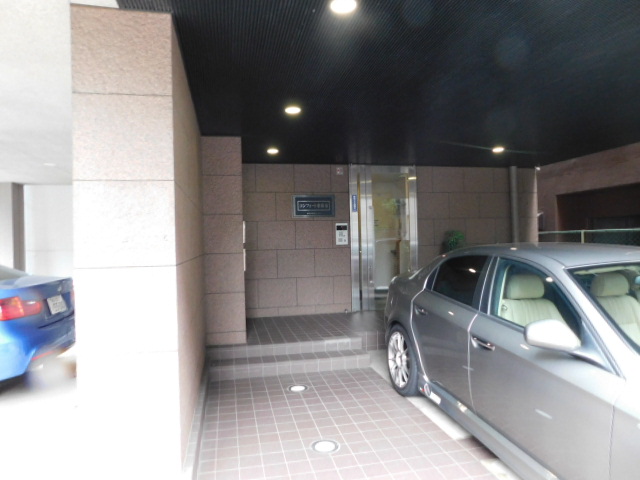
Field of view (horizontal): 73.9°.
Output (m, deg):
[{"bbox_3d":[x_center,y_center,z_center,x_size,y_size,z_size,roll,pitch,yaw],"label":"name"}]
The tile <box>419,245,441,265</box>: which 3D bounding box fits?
[{"bbox_3d":[1.941,0.325,7.213,0.592,0.449,0.020,-1,0,-12],"label":"tile"}]

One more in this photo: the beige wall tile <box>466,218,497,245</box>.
[{"bbox_3d":[2.801,-0.142,7.402,0.594,0.449,0.020,-1,0,-12],"label":"beige wall tile"}]

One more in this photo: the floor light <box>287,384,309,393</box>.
[{"bbox_3d":[-0.217,1.495,4.231,0.213,0.040,0.213,-1,0,-12],"label":"floor light"}]

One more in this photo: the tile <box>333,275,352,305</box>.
[{"bbox_3d":[0.364,0.808,6.869,0.298,0.449,0.020,-1,0,-12],"label":"tile"}]

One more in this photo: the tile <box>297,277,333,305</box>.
[{"bbox_3d":[-0.082,0.819,6.867,0.596,0.449,0.030,-1,0,-12],"label":"tile"}]

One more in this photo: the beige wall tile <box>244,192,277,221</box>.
[{"bbox_3d":[-0.954,-0.511,6.648,0.540,0.447,0.020,-1,0,-12],"label":"beige wall tile"}]

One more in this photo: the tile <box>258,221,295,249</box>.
[{"bbox_3d":[-0.687,-0.073,6.732,0.596,0.449,0.030,-1,0,-12],"label":"tile"}]

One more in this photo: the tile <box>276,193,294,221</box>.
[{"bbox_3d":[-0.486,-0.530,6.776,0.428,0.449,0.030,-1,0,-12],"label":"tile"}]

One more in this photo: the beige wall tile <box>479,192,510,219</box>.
[{"bbox_3d":[3.110,-0.614,7.569,0.596,0.449,0.030,-1,0,-12],"label":"beige wall tile"}]

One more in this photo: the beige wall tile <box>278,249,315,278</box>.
[{"bbox_3d":[-0.372,0.375,6.712,0.594,0.449,0.020,-1,0,-12],"label":"beige wall tile"}]

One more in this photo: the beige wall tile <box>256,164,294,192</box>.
[{"bbox_3d":[-0.699,-0.968,6.706,0.594,0.447,0.020,-1,0,-12],"label":"beige wall tile"}]

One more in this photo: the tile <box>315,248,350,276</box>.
[{"bbox_3d":[0.210,0.364,6.893,0.594,0.447,0.020,-1,0,-12],"label":"tile"}]

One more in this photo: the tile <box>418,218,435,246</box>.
[{"bbox_3d":[1.786,-0.120,7.182,0.295,0.449,0.020,-1,0,-12],"label":"tile"}]

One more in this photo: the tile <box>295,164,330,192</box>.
[{"bbox_3d":[-0.111,-0.978,6.776,0.594,0.449,0.020,-1,0,-12],"label":"tile"}]

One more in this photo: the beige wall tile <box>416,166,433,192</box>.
[{"bbox_3d":[1.766,-1.018,7.183,0.295,0.449,0.020,-1,0,-12],"label":"beige wall tile"}]

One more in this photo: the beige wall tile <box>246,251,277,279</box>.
[{"bbox_3d":[-0.962,0.386,6.673,0.578,0.449,0.030,-1,0,-12],"label":"beige wall tile"}]

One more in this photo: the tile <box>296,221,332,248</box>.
[{"bbox_3d":[-0.102,-0.086,6.861,0.596,0.449,0.030,-1,0,-12],"label":"tile"}]

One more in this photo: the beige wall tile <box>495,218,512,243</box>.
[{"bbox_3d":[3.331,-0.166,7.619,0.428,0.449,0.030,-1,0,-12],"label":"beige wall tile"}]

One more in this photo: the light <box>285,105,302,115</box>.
[{"bbox_3d":[-0.246,-1.212,3.938,0.144,0.040,0.144,-1,0,-12],"label":"light"}]

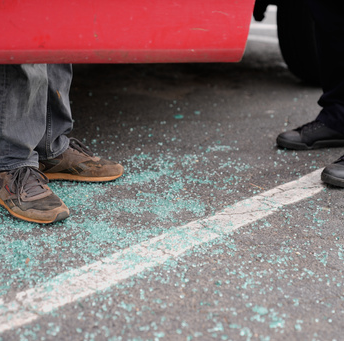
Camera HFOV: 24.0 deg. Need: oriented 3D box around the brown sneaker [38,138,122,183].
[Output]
[{"bbox_3d":[-0.293,-0.034,2.510,0.303,0.112,0.110,0,20,-3],"label":"brown sneaker"}]

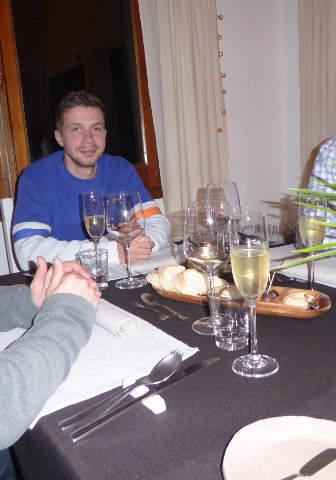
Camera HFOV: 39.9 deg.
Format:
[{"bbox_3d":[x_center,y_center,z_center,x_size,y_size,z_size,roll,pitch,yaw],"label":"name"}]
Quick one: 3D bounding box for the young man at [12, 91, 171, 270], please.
[{"bbox_3d":[-0.219,0.159,1.518,0.530,1.257,0.680,-9,12,-27],"label":"young man"}]

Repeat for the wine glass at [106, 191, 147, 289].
[{"bbox_3d":[-0.094,0.002,1.082,0.090,0.211,0.090,-4,11,1],"label":"wine glass"}]

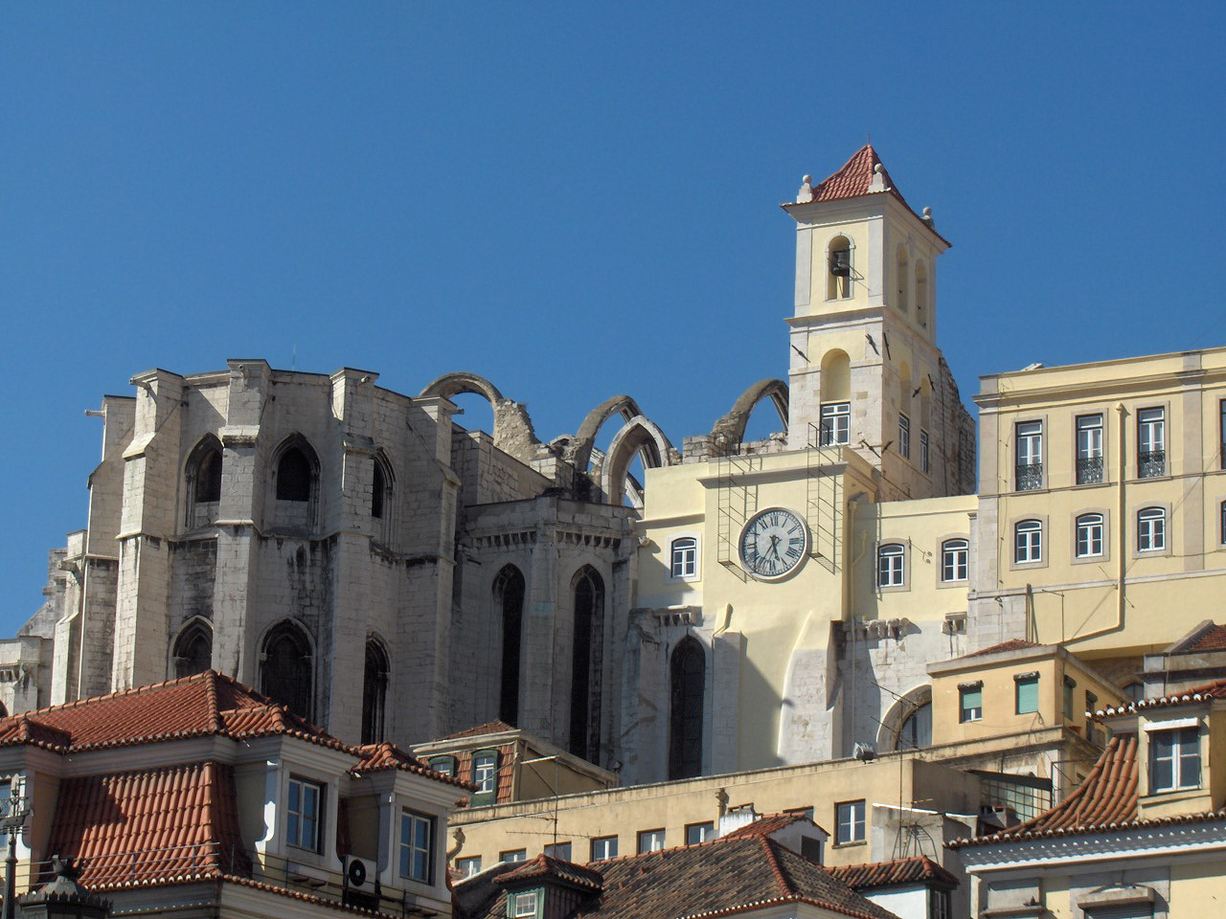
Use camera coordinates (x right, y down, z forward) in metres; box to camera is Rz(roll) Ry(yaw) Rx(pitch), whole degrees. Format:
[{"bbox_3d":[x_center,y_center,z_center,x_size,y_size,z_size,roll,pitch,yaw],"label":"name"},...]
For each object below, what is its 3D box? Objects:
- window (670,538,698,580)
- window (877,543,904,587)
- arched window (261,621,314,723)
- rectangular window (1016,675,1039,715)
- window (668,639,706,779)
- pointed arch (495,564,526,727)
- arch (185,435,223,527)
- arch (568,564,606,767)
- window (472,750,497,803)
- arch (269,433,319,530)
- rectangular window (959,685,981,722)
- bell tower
[{"bbox_3d":[2.803,3.947,164.982,1.200,1.680,0.300,-6,-17,26],"label":"window"},{"bbox_3d":[11.229,4.320,166.655,1.120,1.850,0.250,-6,-19,25],"label":"window"},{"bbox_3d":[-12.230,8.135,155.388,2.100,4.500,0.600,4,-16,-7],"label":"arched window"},{"bbox_3d":[15.508,8.791,154.574,1.050,1.550,0.250,-11,-21,37],"label":"rectangular window"},{"bbox_3d":[3.082,10.339,169.171,1.600,6.300,0.600,-6,-19,25],"label":"window"},{"bbox_3d":[-4.250,8.348,170.610,1.500,8.200,0.600,-6,-19,25],"label":"pointed arch"},{"bbox_3d":[-15.436,0.857,157.693,1.950,3.700,0.600,-6,-17,26],"label":"arch"},{"bbox_3d":[-1.215,8.377,170.334,1.600,8.200,0.600,8,-18,-19],"label":"arch"},{"bbox_3d":[-4.326,10.775,140.194,1.150,1.750,0.300,-11,-20,39],"label":"window"},{"bbox_3d":[-12.061,0.891,157.400,1.850,3.750,0.600,4,-16,-7],"label":"arch"},{"bbox_3d":[12.510,8.569,145.101,0.950,1.180,0.250,-11,-20,39],"label":"rectangular window"},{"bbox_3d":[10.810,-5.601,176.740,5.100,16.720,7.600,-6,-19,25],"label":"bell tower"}]

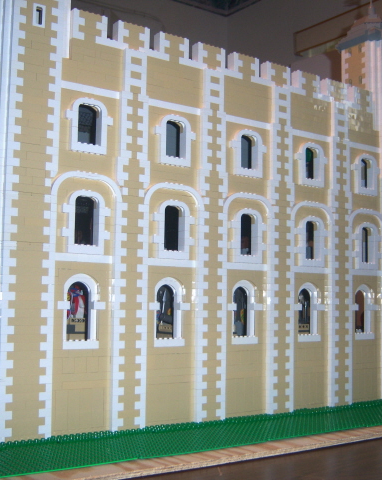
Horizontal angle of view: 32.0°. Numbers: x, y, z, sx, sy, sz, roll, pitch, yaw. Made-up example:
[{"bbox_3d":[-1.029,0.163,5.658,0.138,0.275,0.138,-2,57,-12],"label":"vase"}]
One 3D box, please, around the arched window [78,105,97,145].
[{"bbox_3d":[-0.132,-0.141,0.837,0.031,0.052,0.016,4,-6,-34],"label":"arched window"}]

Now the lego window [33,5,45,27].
[{"bbox_3d":[-0.183,-0.268,0.798,0.016,0.029,0.008,4,-6,-34],"label":"lego window"}]

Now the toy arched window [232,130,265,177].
[{"bbox_3d":[0.082,-0.123,0.975,0.062,0.068,0.014,4,-6,-34],"label":"toy arched window"}]

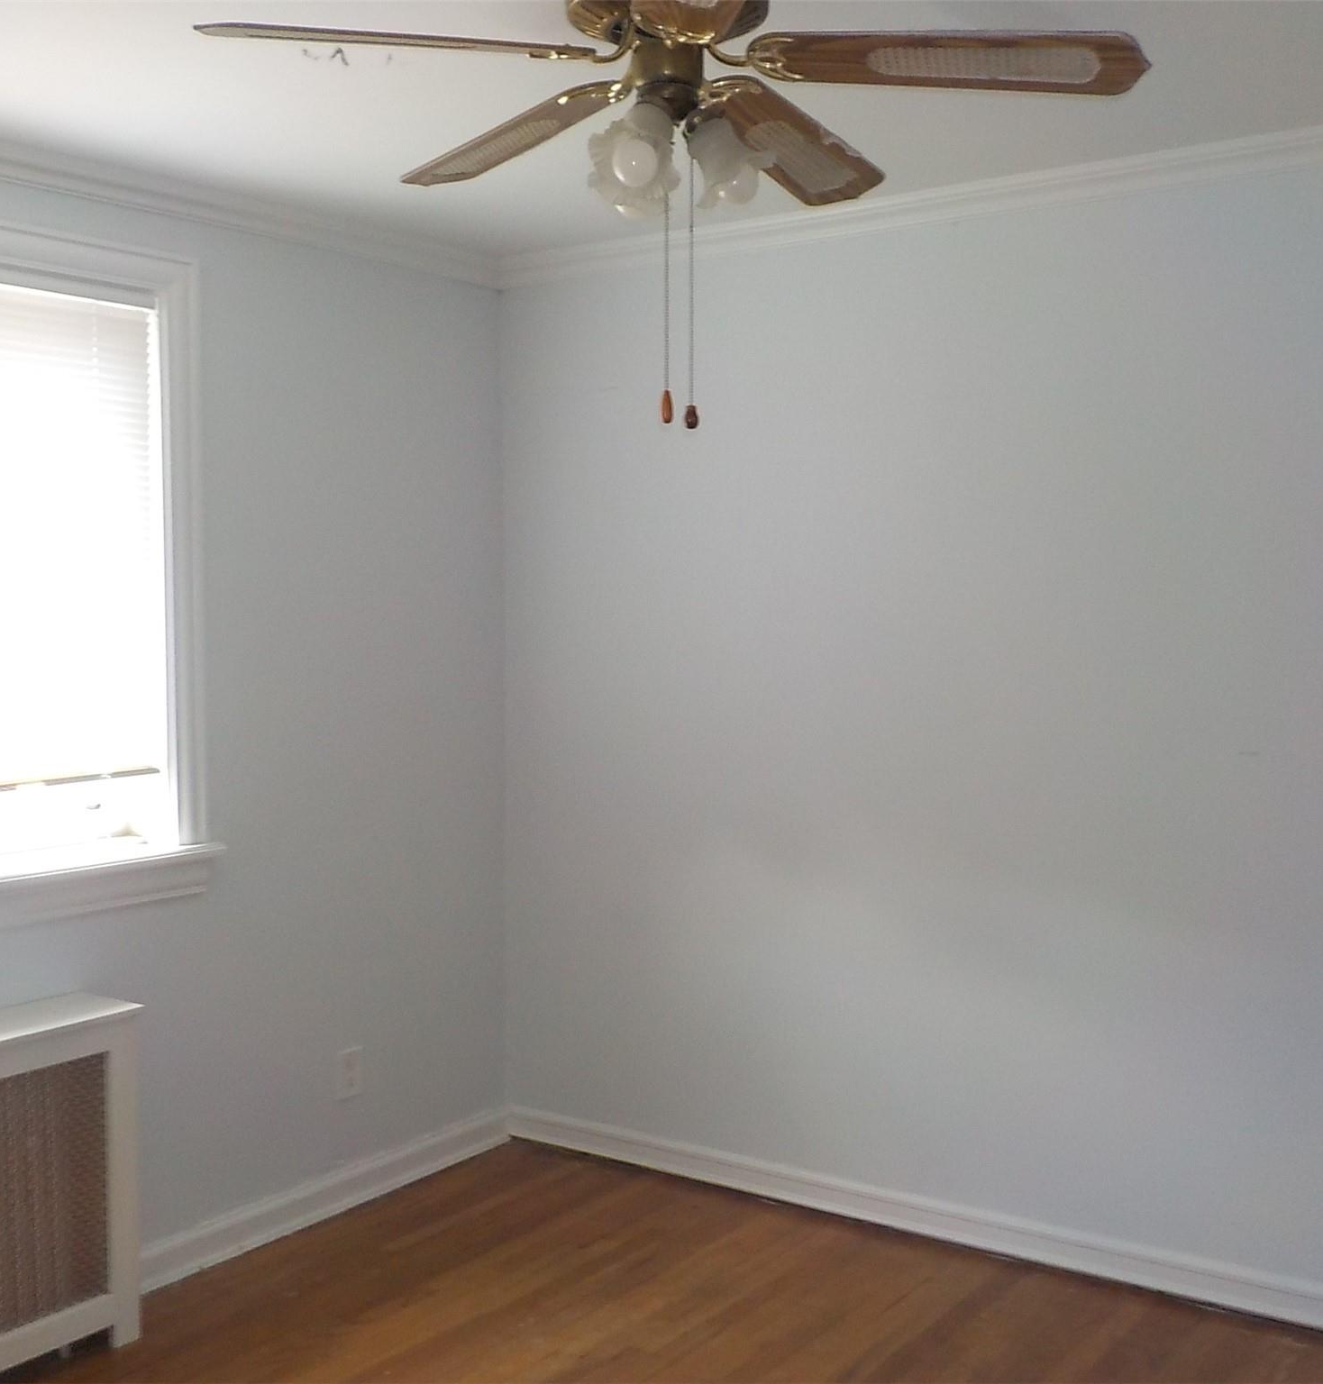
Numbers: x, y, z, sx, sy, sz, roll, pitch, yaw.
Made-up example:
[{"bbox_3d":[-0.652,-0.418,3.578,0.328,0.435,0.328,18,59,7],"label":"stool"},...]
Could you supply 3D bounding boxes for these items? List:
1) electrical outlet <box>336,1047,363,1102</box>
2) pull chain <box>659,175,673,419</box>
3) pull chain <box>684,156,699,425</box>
[{"bbox_3d":[-0.774,0.952,3.984,0.009,0.116,0.072,2,4,35],"label":"electrical outlet"},{"bbox_3d":[0.007,-0.501,2.022,0.016,0.324,0.016,0,3,0],"label":"pull chain"},{"bbox_3d":[0.038,-0.508,2.021,0.017,0.351,0.017,0,3,0],"label":"pull chain"}]

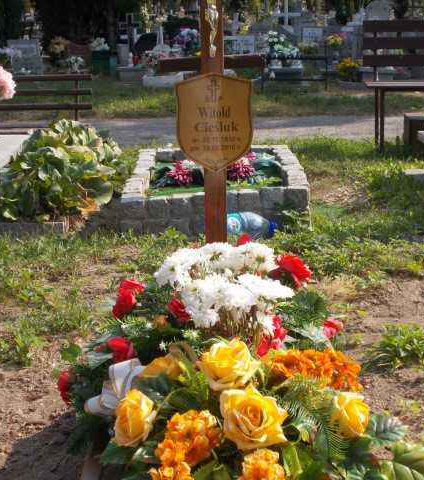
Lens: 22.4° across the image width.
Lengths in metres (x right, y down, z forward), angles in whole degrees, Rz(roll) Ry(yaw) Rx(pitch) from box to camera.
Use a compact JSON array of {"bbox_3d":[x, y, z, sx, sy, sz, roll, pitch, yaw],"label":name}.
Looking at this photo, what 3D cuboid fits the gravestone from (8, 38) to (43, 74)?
[{"bbox_3d":[-2.403,-2.332,13.740,0.461,0.494,0.140,0,14,0],"label":"gravestone"}]

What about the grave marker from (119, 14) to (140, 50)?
[{"bbox_3d":[-1.031,-2.631,13.564,0.304,0.485,0.070,0,14,0],"label":"grave marker"}]

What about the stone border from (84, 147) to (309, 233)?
[{"bbox_3d":[0.012,-0.289,5.814,0.920,0.210,1.500,-1,13,0],"label":"stone border"}]

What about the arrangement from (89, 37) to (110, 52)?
[{"bbox_3d":[-1.458,-2.534,13.897,0.285,0.204,0.240,0,14,0],"label":"arrangement"}]

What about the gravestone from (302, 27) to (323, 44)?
[{"bbox_3d":[1.345,-2.747,14.350,0.270,0.210,0.030,-1,13,0],"label":"gravestone"}]

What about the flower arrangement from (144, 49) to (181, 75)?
[{"bbox_3d":[-0.612,-2.207,13.256,0.445,0.318,0.340,0,14,0],"label":"flower arrangement"}]

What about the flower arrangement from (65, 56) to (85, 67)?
[{"bbox_3d":[-1.713,-2.211,13.358,0.249,0.148,0.220,0,14,0],"label":"flower arrangement"}]

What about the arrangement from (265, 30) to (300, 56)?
[{"bbox_3d":[0.868,-2.436,13.395,0.420,0.360,0.320,-1,13,0],"label":"arrangement"}]

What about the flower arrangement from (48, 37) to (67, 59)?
[{"bbox_3d":[-1.961,-2.443,13.610,0.228,0.275,0.220,0,14,0],"label":"flower arrangement"}]

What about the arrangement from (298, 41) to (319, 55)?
[{"bbox_3d":[1.268,-2.523,14.094,0.255,0.195,0.220,-1,13,0],"label":"arrangement"}]

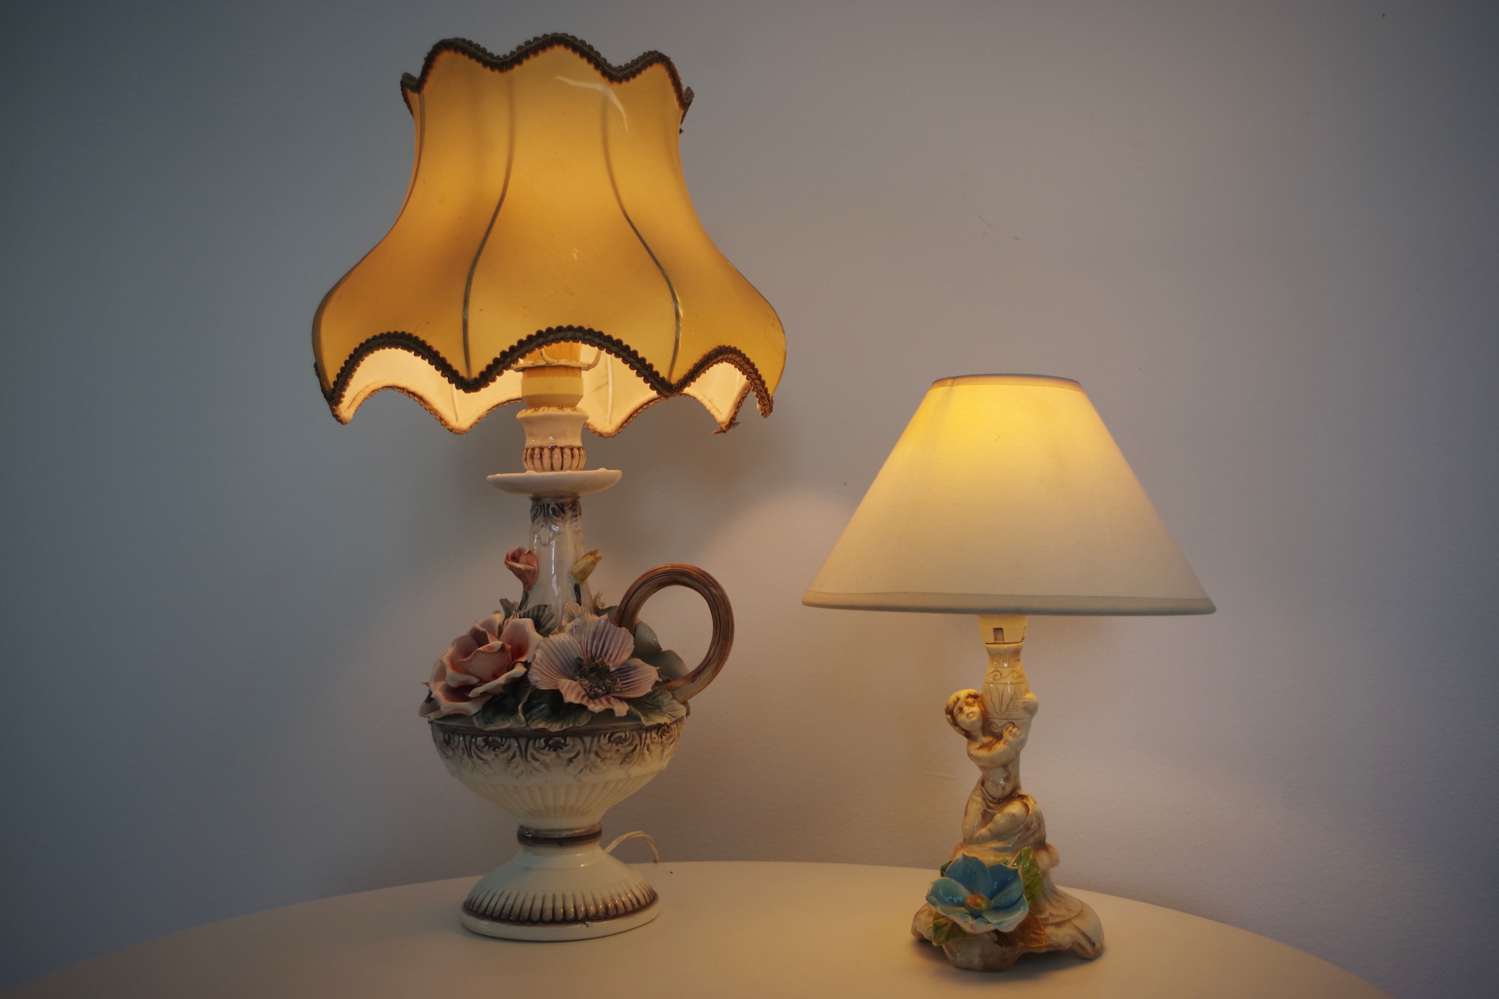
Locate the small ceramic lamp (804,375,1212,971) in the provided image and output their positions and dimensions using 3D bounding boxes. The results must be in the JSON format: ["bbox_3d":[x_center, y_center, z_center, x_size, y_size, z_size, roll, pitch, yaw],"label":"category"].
[{"bbox_3d":[0.163,0.102,0.883,0.258,0.351,0.258,-2,-3,10],"label":"small ceramic lamp"}]

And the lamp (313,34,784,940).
[{"bbox_3d":[-0.138,-0.003,0.991,0.328,0.583,0.328,-1,-3,-3],"label":"lamp"}]

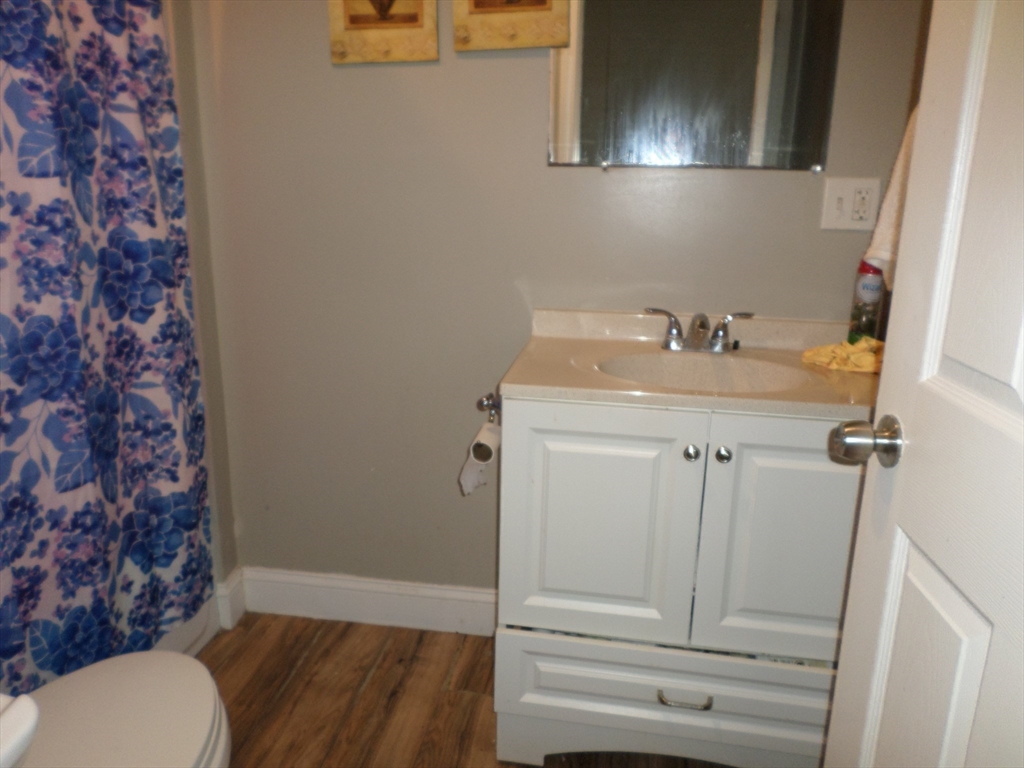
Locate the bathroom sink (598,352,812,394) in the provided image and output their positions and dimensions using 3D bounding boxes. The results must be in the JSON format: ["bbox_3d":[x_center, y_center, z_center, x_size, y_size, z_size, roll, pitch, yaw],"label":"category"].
[{"bbox_3d":[0.395,0.034,1.550,0.425,0.128,0.340,3,15,8],"label":"bathroom sink"}]

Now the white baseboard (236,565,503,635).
[{"bbox_3d":[-0.384,0.622,2.120,0.832,0.143,0.016,3,15,8],"label":"white baseboard"}]

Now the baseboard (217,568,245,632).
[{"bbox_3d":[-0.802,0.611,2.128,0.039,0.143,0.108,3,15,8],"label":"baseboard"}]

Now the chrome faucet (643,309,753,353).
[{"bbox_3d":[0.428,-0.114,1.687,0.243,0.090,0.133,3,15,8],"label":"chrome faucet"}]

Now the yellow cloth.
[{"bbox_3d":[0.725,-0.064,1.595,0.168,0.052,0.118,3,15,8],"label":"yellow cloth"}]

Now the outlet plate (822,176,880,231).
[{"bbox_3d":[0.770,-0.408,1.682,0.114,0.113,0.009,3,15,8],"label":"outlet plate"}]

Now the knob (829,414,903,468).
[{"bbox_3d":[0.431,0.069,0.909,0.063,0.065,0.065,3,15,5],"label":"knob"}]

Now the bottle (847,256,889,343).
[{"bbox_3d":[0.786,-0.165,1.641,0.057,0.227,0.057,3,15,8],"label":"bottle"}]

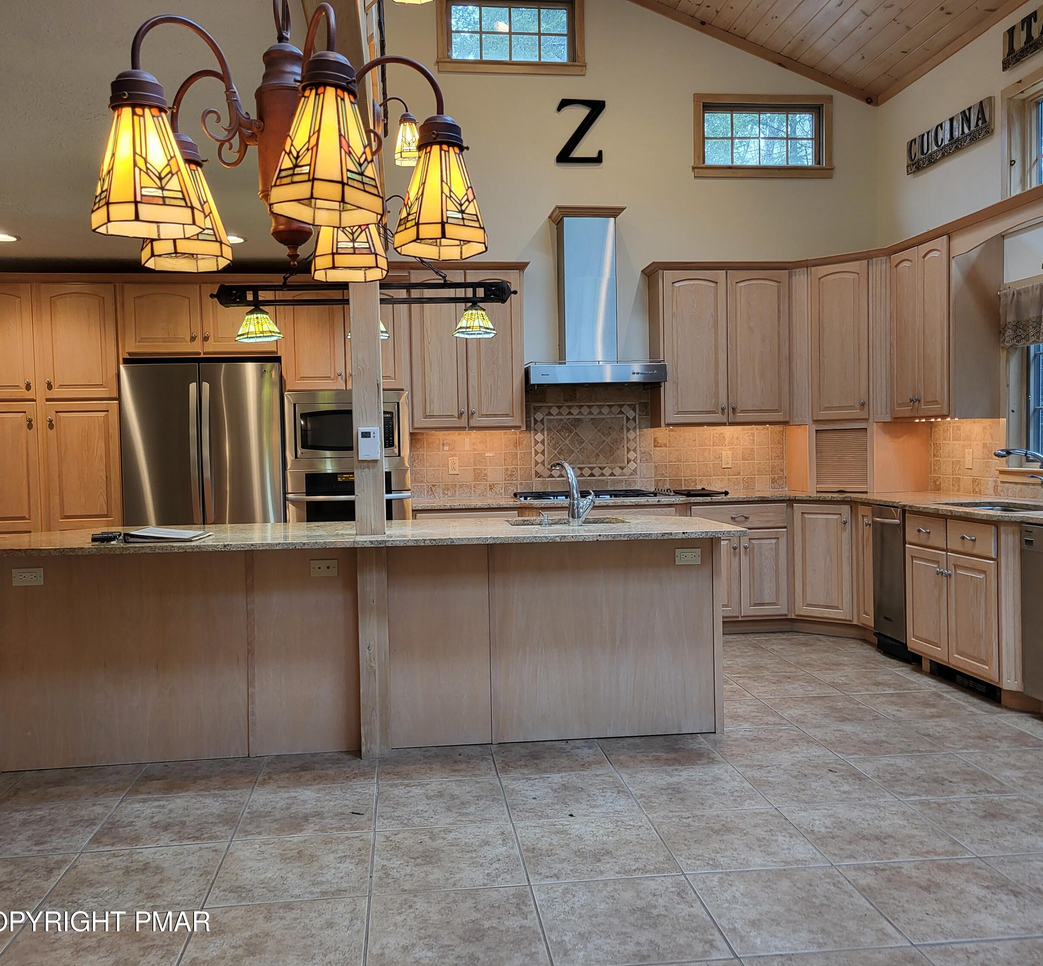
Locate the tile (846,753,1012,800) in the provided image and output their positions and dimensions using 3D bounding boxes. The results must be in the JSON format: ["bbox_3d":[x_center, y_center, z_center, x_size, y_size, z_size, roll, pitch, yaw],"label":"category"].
[{"bbox_3d":[1.529,1.102,3.626,0.453,0.010,0.453,-1,2,-7],"label":"tile"}]

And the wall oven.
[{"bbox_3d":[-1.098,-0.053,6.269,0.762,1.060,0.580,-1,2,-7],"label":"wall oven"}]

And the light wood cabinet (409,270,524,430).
[{"bbox_3d":[-0.369,-0.876,6.516,0.745,1.049,0.330,-1,2,-7],"label":"light wood cabinet"}]

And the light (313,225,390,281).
[{"bbox_3d":[-0.288,-0.433,1.627,0.128,0.165,0.128,-1,2,-7],"label":"light"}]

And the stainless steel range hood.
[{"bbox_3d":[0.461,-1.236,6.414,0.884,1.160,0.520,-1,2,-7],"label":"stainless steel range hood"}]

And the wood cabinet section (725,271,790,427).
[{"bbox_3d":[1.579,-0.916,6.682,0.431,1.035,0.325,-1,2,-7],"label":"wood cabinet section"}]

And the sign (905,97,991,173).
[{"bbox_3d":[2.637,-2.132,5.986,0.030,0.212,0.919,-1,2,-7],"label":"sign"}]

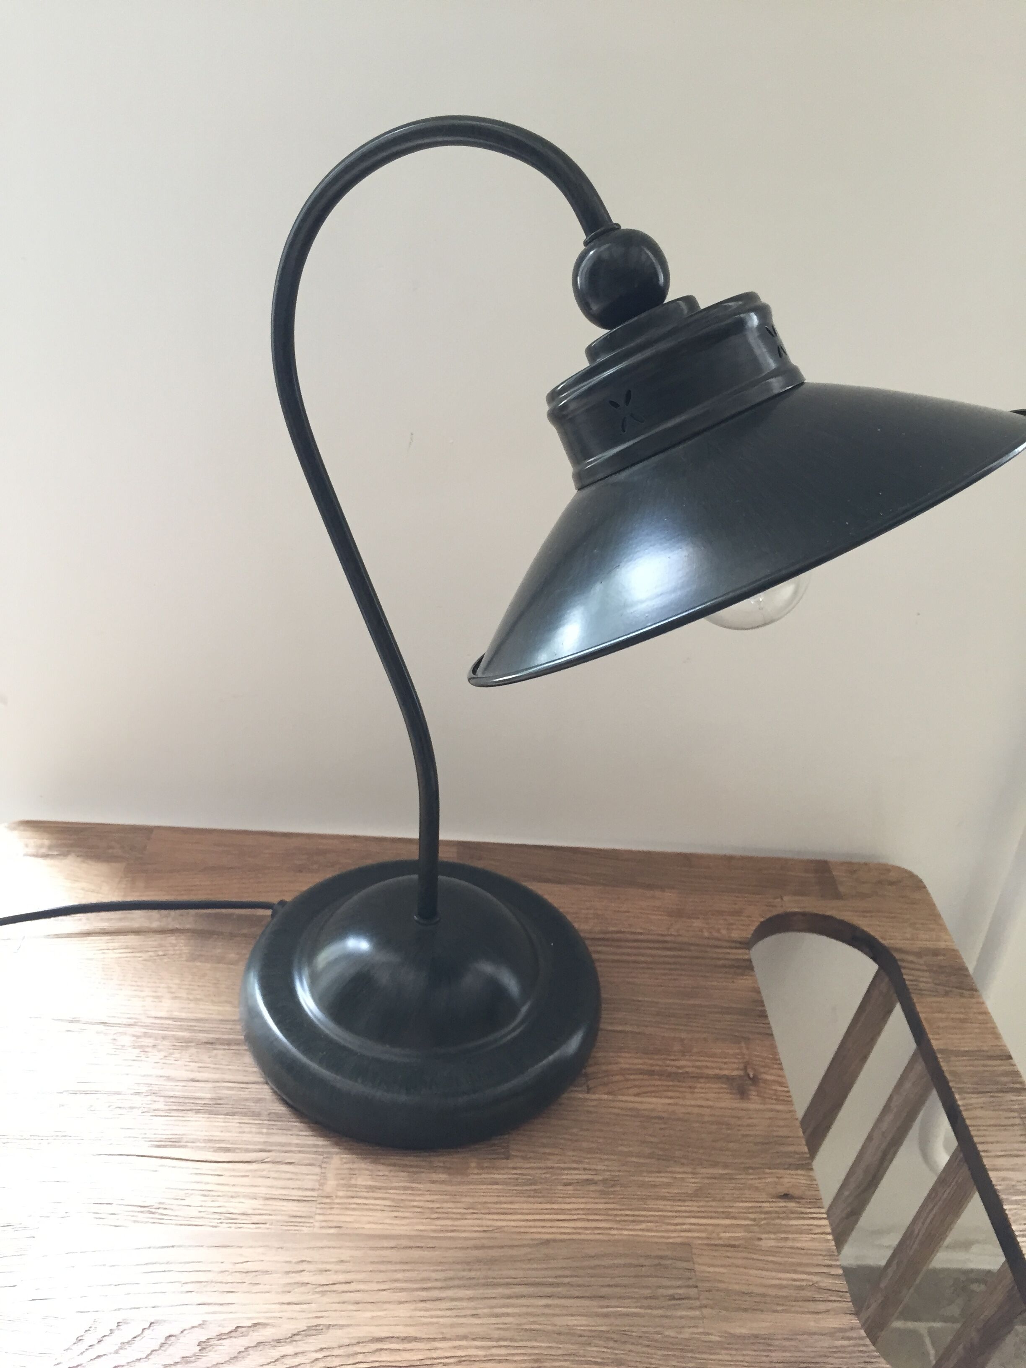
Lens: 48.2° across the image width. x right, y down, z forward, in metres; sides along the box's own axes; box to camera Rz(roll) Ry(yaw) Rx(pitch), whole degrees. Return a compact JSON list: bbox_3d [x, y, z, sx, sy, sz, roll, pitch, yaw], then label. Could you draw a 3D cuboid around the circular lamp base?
[{"bbox_3d":[-0.047,0.150,0.615,0.195,0.065,0.195,3,32,-5],"label":"circular lamp base"}]

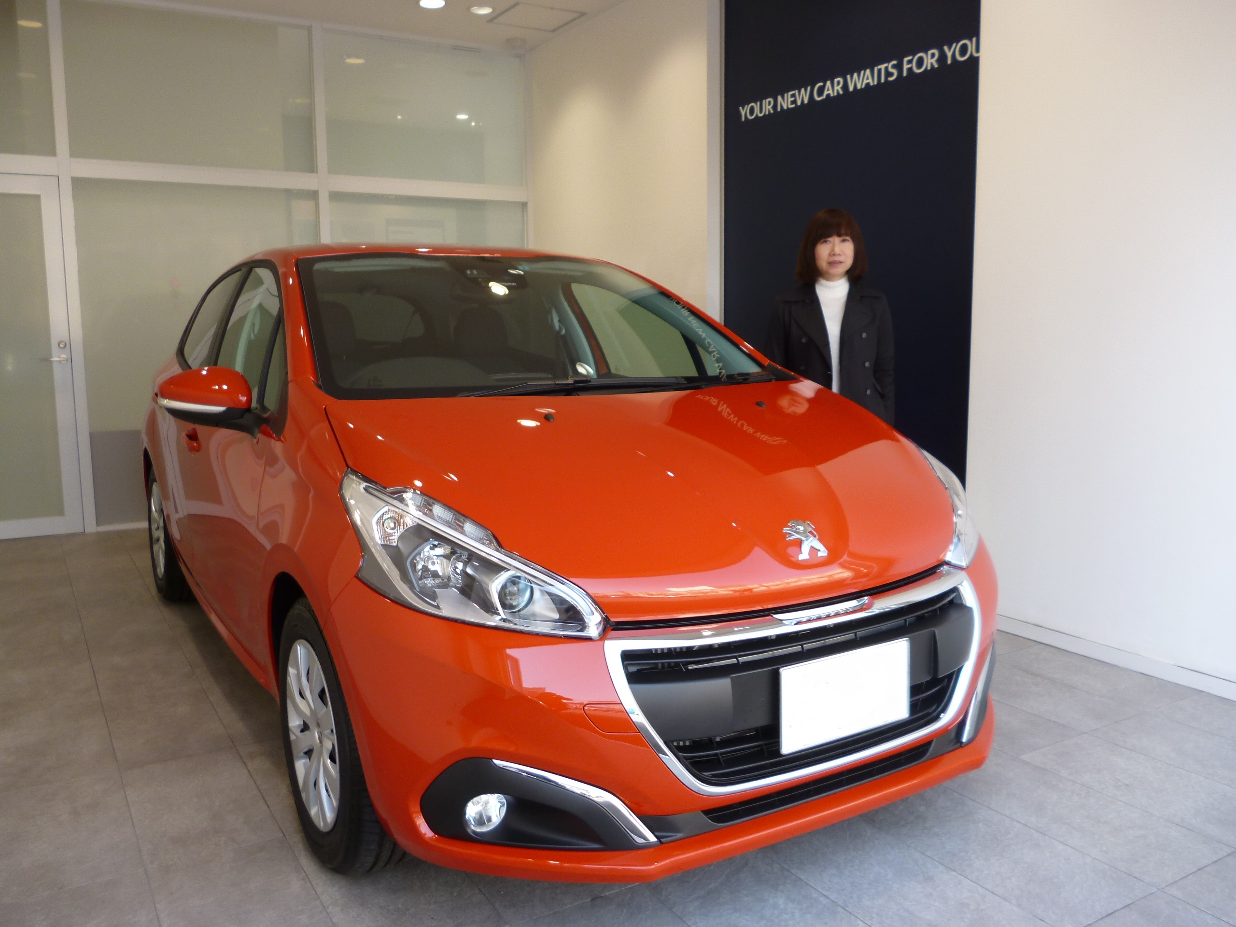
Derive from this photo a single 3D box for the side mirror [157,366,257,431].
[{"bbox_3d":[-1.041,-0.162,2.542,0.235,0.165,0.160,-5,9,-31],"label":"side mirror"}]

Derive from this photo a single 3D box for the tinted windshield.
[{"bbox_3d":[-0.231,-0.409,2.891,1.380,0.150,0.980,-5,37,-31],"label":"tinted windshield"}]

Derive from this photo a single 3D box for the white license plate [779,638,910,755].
[{"bbox_3d":[0.437,0.438,1.900,0.330,0.165,0.018,-5,7,-31],"label":"white license plate"}]

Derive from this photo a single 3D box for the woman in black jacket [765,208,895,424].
[{"bbox_3d":[0.770,-0.143,3.704,0.480,1.575,0.290,1,8,12],"label":"woman in black jacket"}]

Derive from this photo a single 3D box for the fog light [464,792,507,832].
[{"bbox_3d":[-0.235,0.618,1.770,0.078,0.075,0.050,-5,9,-31],"label":"fog light"}]

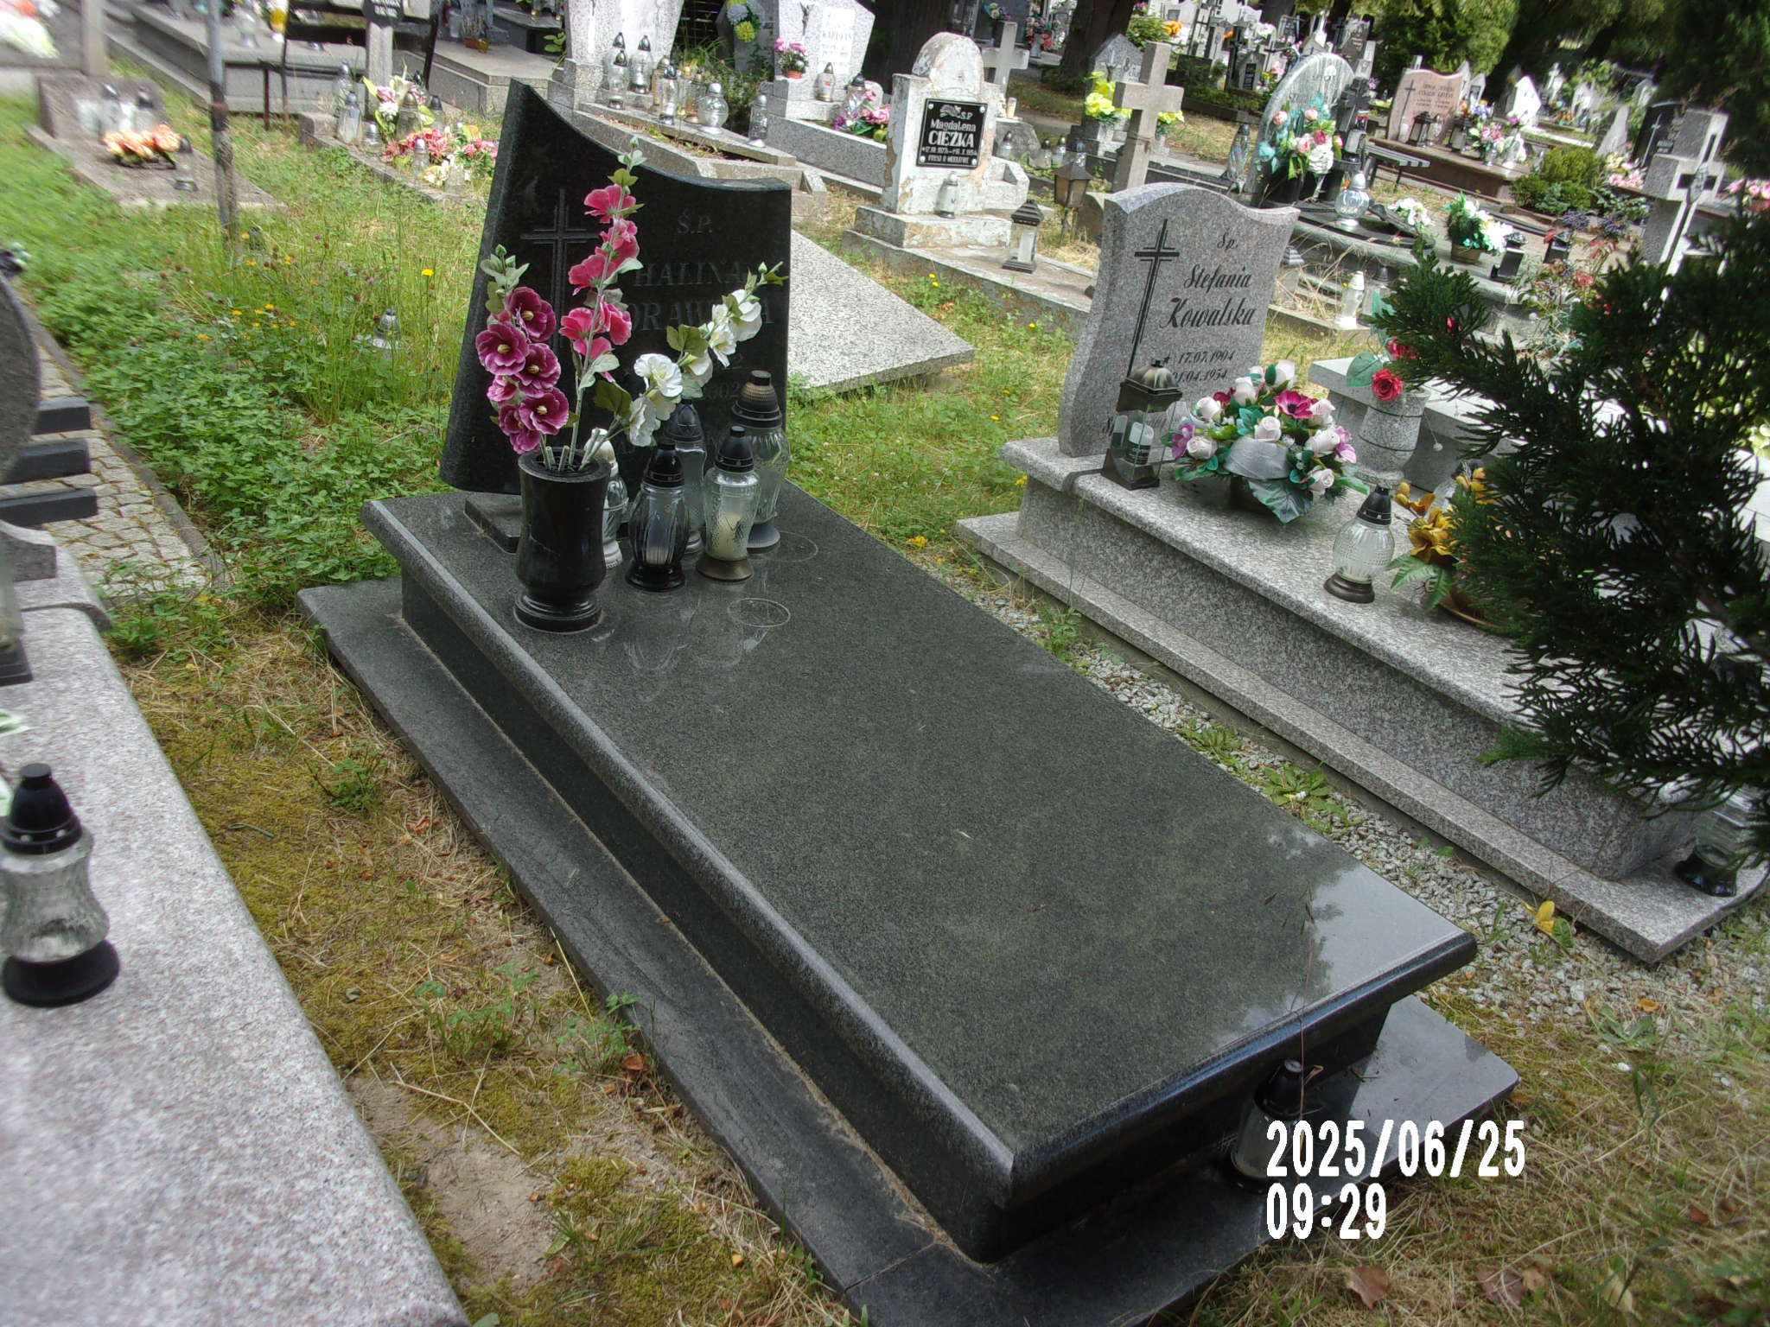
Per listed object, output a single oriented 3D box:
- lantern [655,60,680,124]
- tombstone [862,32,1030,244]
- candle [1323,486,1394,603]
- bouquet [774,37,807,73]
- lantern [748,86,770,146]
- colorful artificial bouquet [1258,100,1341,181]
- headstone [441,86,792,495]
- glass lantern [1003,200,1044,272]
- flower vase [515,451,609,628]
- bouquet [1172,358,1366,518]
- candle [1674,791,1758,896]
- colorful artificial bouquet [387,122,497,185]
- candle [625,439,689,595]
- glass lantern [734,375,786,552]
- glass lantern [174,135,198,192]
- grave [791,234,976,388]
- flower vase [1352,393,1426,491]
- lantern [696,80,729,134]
[{"bbox_3d":[-1.254,-3.291,8.241,0.115,0.300,0.115,7,23,-3],"label":"lantern"},{"bbox_3d":[0.318,-2.575,7.034,0.730,0.951,0.420,-12,33,-37],"label":"tombstone"},{"bbox_3d":[0.957,-0.245,2.845,0.125,0.218,0.125,-12,34,-36],"label":"candle"},{"bbox_3d":[-0.622,-4.022,9.465,0.200,0.240,0.200,7,23,-3],"label":"bouquet"},{"bbox_3d":[-0.657,-2.860,7.495,0.100,0.251,0.100,8,26,-4],"label":"lantern"},{"bbox_3d":[2.467,-3.107,8.500,0.410,0.420,0.320,2,24,-15],"label":"colorful artificial bouquet"},{"bbox_3d":[-0.487,-0.666,2.692,0.680,0.750,0.100,-11,26,-37],"label":"headstone"},{"bbox_3d":[0.618,-1.880,6.267,0.140,0.279,0.140,13,27,6],"label":"glass lantern"},{"bbox_3d":[-0.510,-0.194,2.273,0.148,0.262,0.148,-12,34,-36],"label":"flower vase"},{"bbox_3d":[0.962,-0.560,3.616,0.430,0.320,0.360,4,24,-11],"label":"bouquet"},{"bbox_3d":[1.495,0.264,2.509,0.115,0.270,0.115,-12,33,-37],"label":"candle"},{"bbox_3d":[-1.990,-2.383,6.678,0.550,0.210,0.450,-3,26,-24],"label":"colorful artificial bouquet"},{"bbox_3d":[-0.374,-0.256,2.411,0.108,0.240,0.108,8,26,-4],"label":"candle"},{"bbox_3d":[-0.243,-0.383,2.667,0.140,0.325,0.140,-12,34,-36],"label":"glass lantern"},{"bbox_3d":[-2.754,-1.968,5.636,0.090,0.190,0.090,-11,30,-37],"label":"glass lantern"},{"bbox_3d":[-0.511,-1.445,5.580,0.980,0.120,1.480,-23,51,-41],"label":"grave"},{"bbox_3d":[1.240,-0.569,3.507,0.150,0.240,0.150,-12,33,-37],"label":"flower vase"},{"bbox_3d":[-0.876,-2.863,7.350,0.162,0.228,0.162,8,26,-4],"label":"lantern"}]

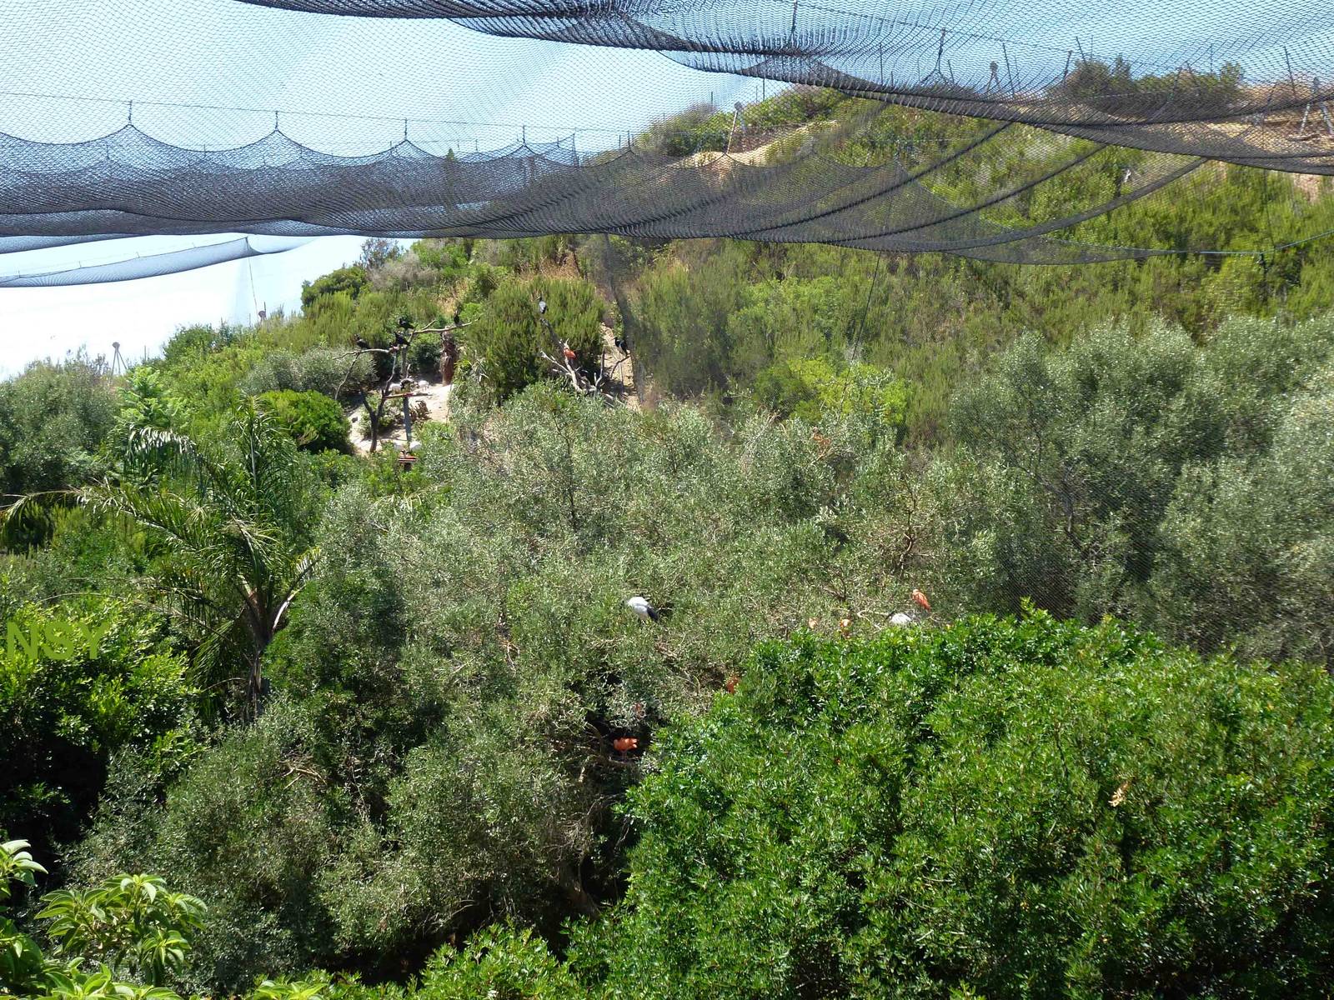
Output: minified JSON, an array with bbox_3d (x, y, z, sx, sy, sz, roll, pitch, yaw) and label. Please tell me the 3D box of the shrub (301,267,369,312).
[{"bbox_3d":[-10.544,-6.627,55.000,2.200,1.600,2.000,0,4,0],"label":"shrub"}]

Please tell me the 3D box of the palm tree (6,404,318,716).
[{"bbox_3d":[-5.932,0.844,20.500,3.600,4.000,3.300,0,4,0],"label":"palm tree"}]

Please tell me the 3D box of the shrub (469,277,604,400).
[{"bbox_3d":[-3.319,-4.032,44.000,3.400,3.200,3.000,0,4,0],"label":"shrub"}]

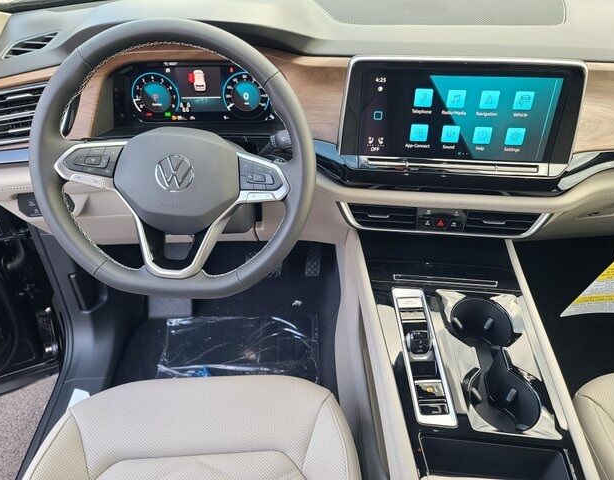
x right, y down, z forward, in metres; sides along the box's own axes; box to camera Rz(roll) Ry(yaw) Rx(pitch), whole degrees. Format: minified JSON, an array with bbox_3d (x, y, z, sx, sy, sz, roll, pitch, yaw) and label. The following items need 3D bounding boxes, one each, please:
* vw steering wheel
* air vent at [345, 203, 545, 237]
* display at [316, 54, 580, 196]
[{"bbox_3d":[-0.174,-0.099,0.629,0.372,0.366,0.100,5,13,-3],"label":"vw steering wheel"},{"bbox_3d":[0.230,-0.036,0.798,0.358,0.052,0.035,4,30,6],"label":"air vent"},{"bbox_3d":[0.229,-0.184,0.727,0.366,0.195,0.040,4,30,6],"label":"display"}]

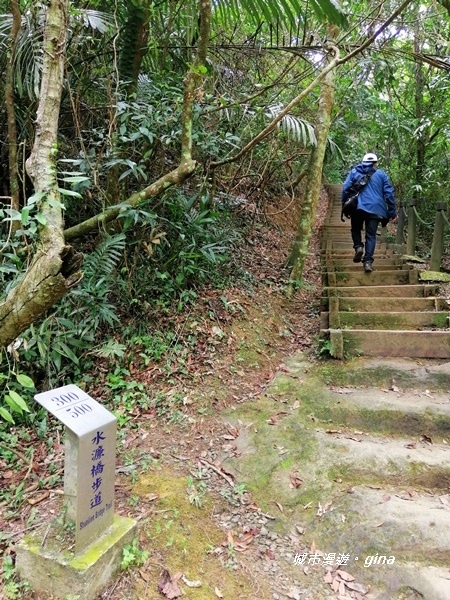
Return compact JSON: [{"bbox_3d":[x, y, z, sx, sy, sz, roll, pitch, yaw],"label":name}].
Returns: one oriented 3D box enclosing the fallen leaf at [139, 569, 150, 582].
[{"bbox_3d":[-0.308,1.037,1.704,0.026,0.015,0.070,-9,15,-39],"label":"fallen leaf"}]

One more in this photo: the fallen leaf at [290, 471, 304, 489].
[{"bbox_3d":[0.363,0.889,2.256,0.060,0.035,0.095,2,11,9],"label":"fallen leaf"}]

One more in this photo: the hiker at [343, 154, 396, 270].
[{"bbox_3d":[1.972,-1.194,6.150,0.700,1.650,0.550,1,3,13],"label":"hiker"}]

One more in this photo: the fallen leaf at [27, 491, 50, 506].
[{"bbox_3d":[-0.875,0.929,2.122,0.103,0.018,0.062,-10,15,-42],"label":"fallen leaf"}]

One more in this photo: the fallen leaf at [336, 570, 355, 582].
[{"bbox_3d":[0.459,1.038,1.702,0.072,0.015,0.029,9,14,38],"label":"fallen leaf"}]

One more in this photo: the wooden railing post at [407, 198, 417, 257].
[{"bbox_3d":[3.054,-1.182,7.350,0.135,0.940,0.135,3,3,11],"label":"wooden railing post"}]

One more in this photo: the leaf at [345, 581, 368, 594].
[{"bbox_3d":[0.482,1.051,1.651,0.088,0.015,0.030,8,14,34],"label":"leaf"}]

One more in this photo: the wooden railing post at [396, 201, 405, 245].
[{"bbox_3d":[3.479,-1.501,8.900,0.135,0.920,0.135,3,3,11],"label":"wooden railing post"}]

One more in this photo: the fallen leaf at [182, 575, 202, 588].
[{"bbox_3d":[-0.122,1.044,1.681,0.088,0.012,0.018,6,13,28],"label":"fallen leaf"}]

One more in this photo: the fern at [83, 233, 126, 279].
[{"bbox_3d":[-1.043,-0.385,3.900,0.400,0.400,0.330,0,3,-6],"label":"fern"}]

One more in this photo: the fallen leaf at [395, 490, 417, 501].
[{"bbox_3d":[0.853,0.926,2.137,0.093,0.015,0.046,3,12,15],"label":"fallen leaf"}]

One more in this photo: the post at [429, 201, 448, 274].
[{"bbox_3d":[2.869,-0.846,6.050,0.140,0.940,0.140,5,3,11],"label":"post"}]

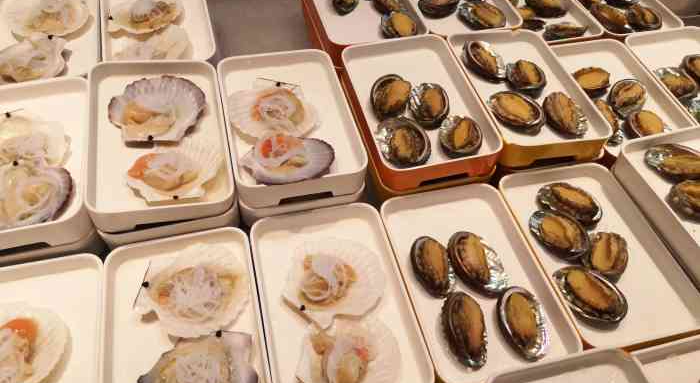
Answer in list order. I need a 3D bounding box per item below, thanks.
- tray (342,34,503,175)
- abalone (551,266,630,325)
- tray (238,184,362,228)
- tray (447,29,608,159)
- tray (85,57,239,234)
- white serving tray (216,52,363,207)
[{"bbox_3d":[0.082,-0.107,0.681,0.142,0.038,0.218,-11,53,-9],"label":"tray"},{"bbox_3d":[0.241,0.104,0.546,0.074,0.023,0.049,24,52,15],"label":"abalone"},{"bbox_3d":[-0.075,-0.059,0.678,0.142,0.038,0.218,-8,51,-13],"label":"tray"},{"bbox_3d":[0.226,-0.131,0.723,0.142,0.038,0.218,-7,52,-12],"label":"tray"},{"bbox_3d":[-0.213,-0.059,0.613,0.142,0.038,0.218,-6,54,-16],"label":"tray"},{"bbox_3d":[-0.072,-0.082,0.651,0.142,0.038,0.218,-8,51,-13],"label":"white serving tray"}]

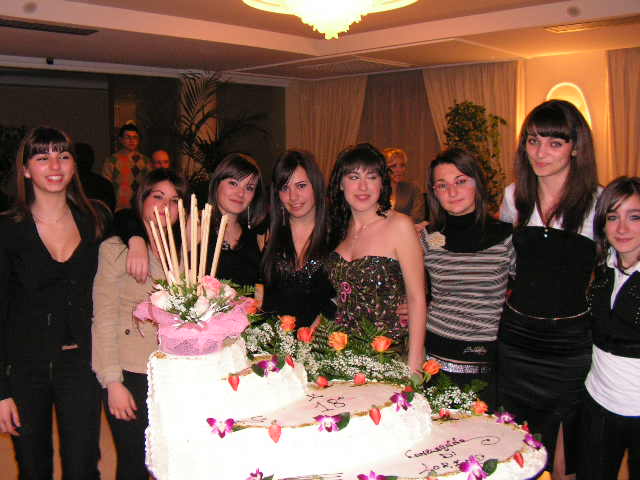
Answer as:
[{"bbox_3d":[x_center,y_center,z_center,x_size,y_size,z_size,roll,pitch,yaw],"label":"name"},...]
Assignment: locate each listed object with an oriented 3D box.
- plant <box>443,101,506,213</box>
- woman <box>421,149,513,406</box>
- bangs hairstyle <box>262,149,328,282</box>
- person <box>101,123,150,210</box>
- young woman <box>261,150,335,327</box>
[{"bbox_3d":[1.377,-0.233,6.027,0.620,2.022,0.600,-1,8,0],"label":"plant"},{"bbox_3d":[0.490,0.494,2.330,0.460,1.613,0.300,1,8,11],"label":"woman"},{"bbox_3d":[-0.081,-0.085,2.391,0.235,0.475,0.240,1,8,9],"label":"bangs hairstyle"},{"bbox_3d":[-1.635,-0.087,5.841,0.500,1.844,0.320,-2,8,-11],"label":"person"},{"bbox_3d":[-0.068,0.481,2.469,0.460,1.612,0.320,0,8,5],"label":"young woman"}]

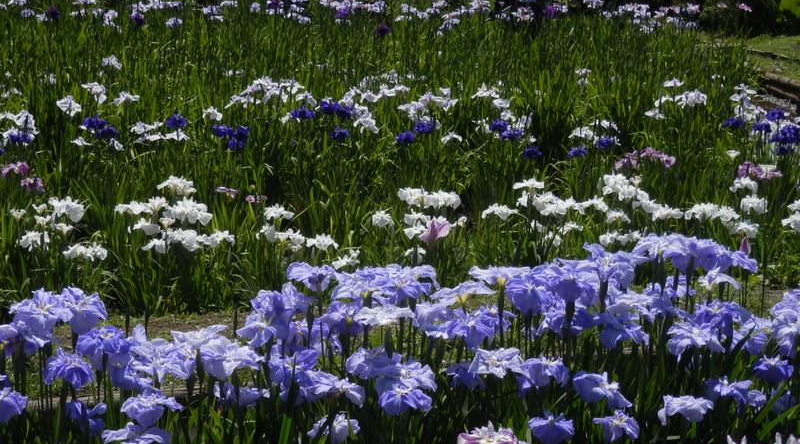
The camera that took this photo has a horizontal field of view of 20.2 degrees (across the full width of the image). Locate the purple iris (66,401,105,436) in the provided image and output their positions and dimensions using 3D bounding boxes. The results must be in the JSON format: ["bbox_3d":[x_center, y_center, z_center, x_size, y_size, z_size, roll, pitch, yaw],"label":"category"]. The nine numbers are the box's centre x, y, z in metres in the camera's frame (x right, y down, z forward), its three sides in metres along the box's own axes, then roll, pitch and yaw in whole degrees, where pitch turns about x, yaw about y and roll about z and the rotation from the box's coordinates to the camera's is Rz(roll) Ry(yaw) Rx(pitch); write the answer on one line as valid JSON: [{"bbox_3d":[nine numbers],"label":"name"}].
[{"bbox_3d":[-0.772,0.482,5.500,0.103,0.076,0.110,0,10,0],"label":"purple iris"}]

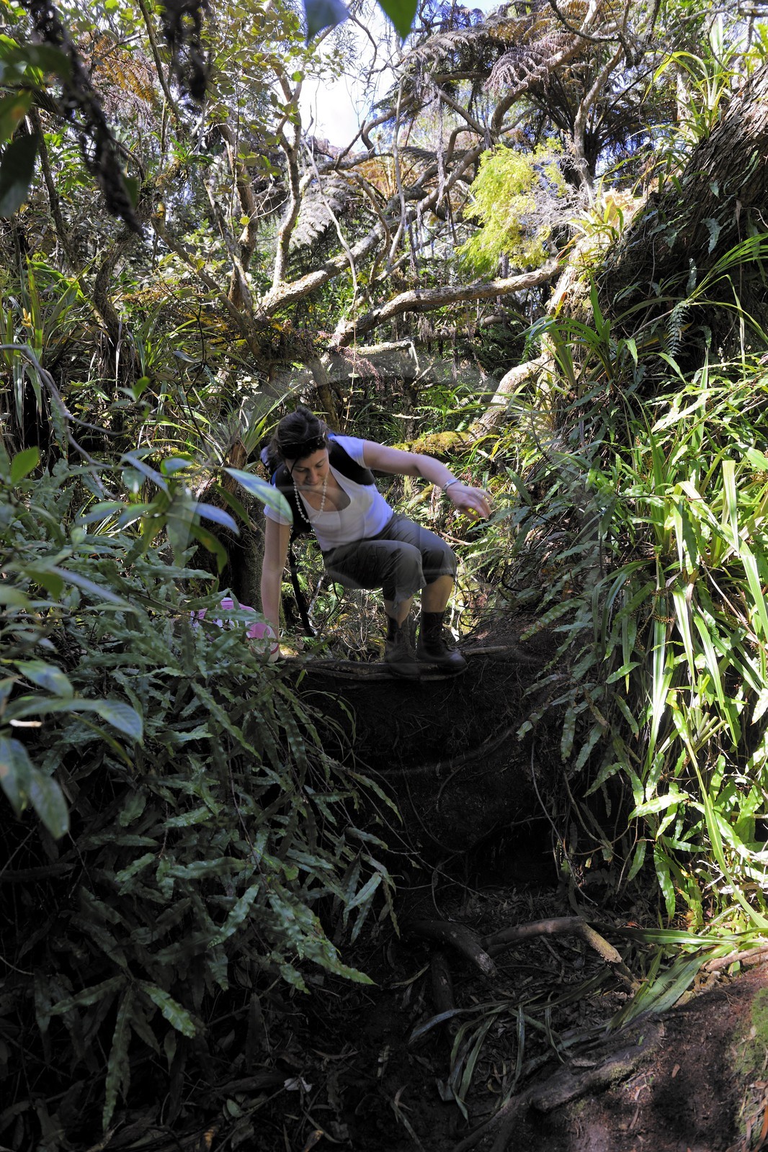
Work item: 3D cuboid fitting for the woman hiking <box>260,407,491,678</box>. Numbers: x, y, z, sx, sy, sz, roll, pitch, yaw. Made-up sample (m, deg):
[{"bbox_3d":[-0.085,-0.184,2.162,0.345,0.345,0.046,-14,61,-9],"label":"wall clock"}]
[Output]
[{"bbox_3d":[-0.030,-0.120,3.320,0.820,0.960,0.750,0,1,-22],"label":"woman hiking"}]

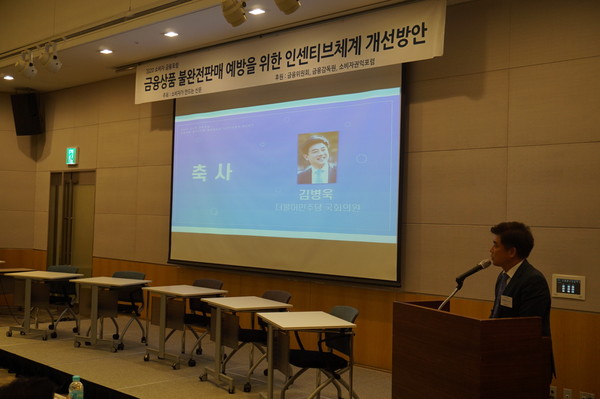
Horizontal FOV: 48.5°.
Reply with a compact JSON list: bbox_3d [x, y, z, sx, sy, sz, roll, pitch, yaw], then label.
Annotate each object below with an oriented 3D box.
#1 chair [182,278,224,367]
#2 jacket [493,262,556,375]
[{"bbox_3d":[-1.085,1.256,6.933,0.560,0.815,0.540,0,-2,43],"label":"chair"},{"bbox_3d":[1.332,0.709,3.970,0.330,0.710,0.500,2,-1,-14],"label":"jacket"}]

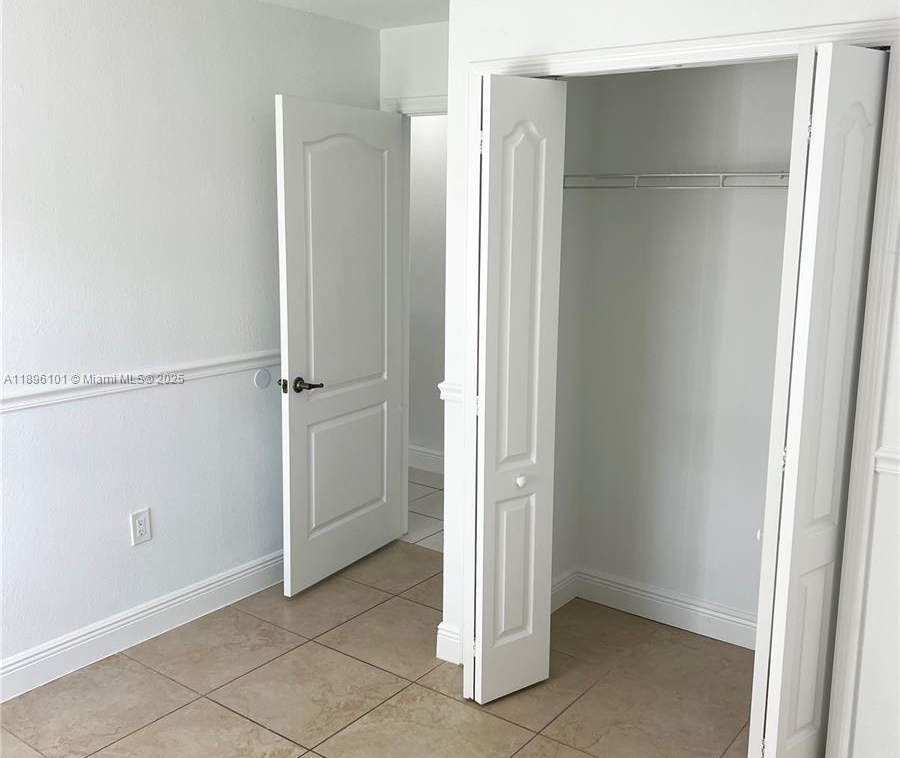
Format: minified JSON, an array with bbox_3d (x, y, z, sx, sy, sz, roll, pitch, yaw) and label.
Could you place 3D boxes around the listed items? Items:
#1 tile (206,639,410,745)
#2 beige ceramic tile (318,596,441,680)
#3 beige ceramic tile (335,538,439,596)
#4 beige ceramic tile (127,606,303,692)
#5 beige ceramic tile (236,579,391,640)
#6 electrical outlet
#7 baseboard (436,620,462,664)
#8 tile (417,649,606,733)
[{"bbox_3d":[-0.482,1.079,3.120,0.509,0.010,0.508,8,13,36],"label":"tile"},{"bbox_3d":[-0.179,1.005,3.521,0.509,0.010,0.508,8,13,36],"label":"beige ceramic tile"},{"bbox_3d":[-0.272,0.871,4.220,0.490,0.010,0.523,8,13,36],"label":"beige ceramic tile"},{"bbox_3d":[-0.883,1.019,3.412,0.490,0.010,0.508,8,13,36],"label":"beige ceramic tile"},{"bbox_3d":[-0.580,0.946,3.812,0.490,0.010,0.508,8,13,36],"label":"beige ceramic tile"},{"bbox_3d":[-1.151,0.557,3.376,0.010,0.124,0.081,8,13,36],"label":"electrical outlet"},{"bbox_3d":[0.002,0.970,3.302,0.112,0.145,0.018,8,13,36],"label":"baseboard"},{"bbox_3d":[0.229,1.066,3.223,0.509,0.010,0.508,8,13,36],"label":"tile"}]

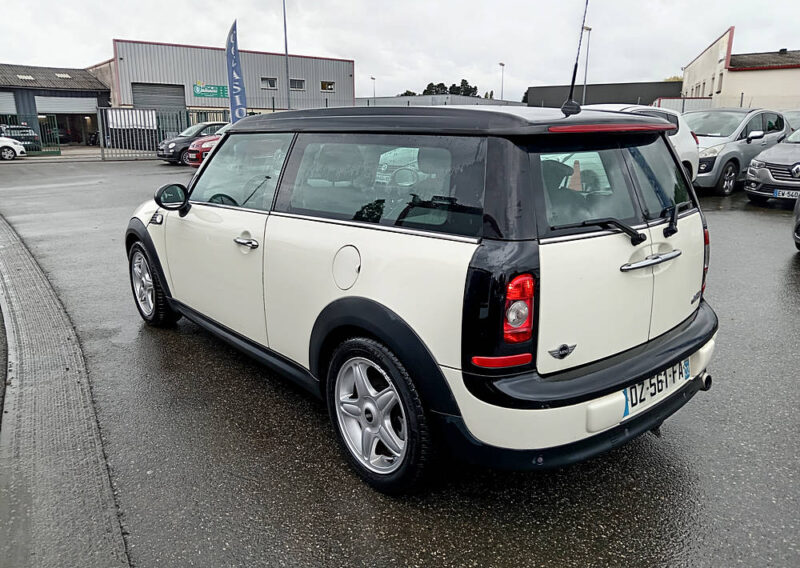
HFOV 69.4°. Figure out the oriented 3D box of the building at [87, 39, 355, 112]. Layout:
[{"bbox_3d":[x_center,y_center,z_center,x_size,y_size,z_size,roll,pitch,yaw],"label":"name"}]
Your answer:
[{"bbox_3d":[-15.889,-14.877,47.967,17.741,6.586,17.000,-12,19,-37],"label":"building"}]

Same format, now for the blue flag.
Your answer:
[{"bbox_3d":[-5.378,-6.527,19.181,0.680,4.100,0.080,-4,15,-14],"label":"blue flag"}]

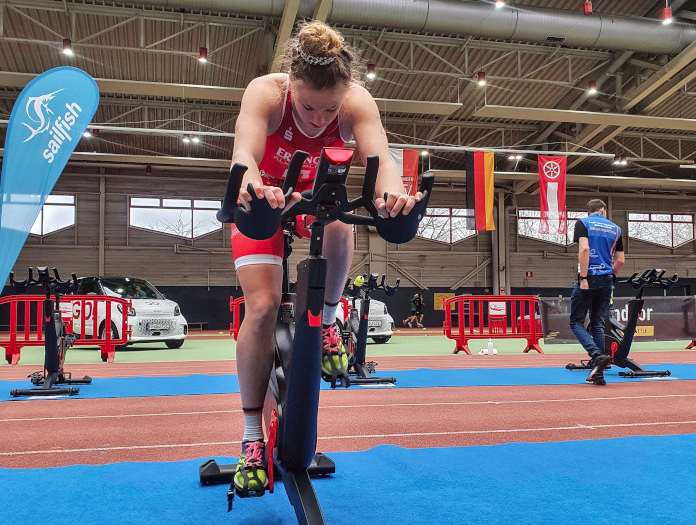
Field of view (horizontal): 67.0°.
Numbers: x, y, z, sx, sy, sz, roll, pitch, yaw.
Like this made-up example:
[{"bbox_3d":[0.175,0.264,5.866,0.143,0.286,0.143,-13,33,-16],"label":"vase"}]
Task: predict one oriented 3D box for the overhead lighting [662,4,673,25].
[{"bbox_3d":[7.899,-6.095,13.000,0.220,0.360,0.220,0,-6,0],"label":"overhead lighting"}]

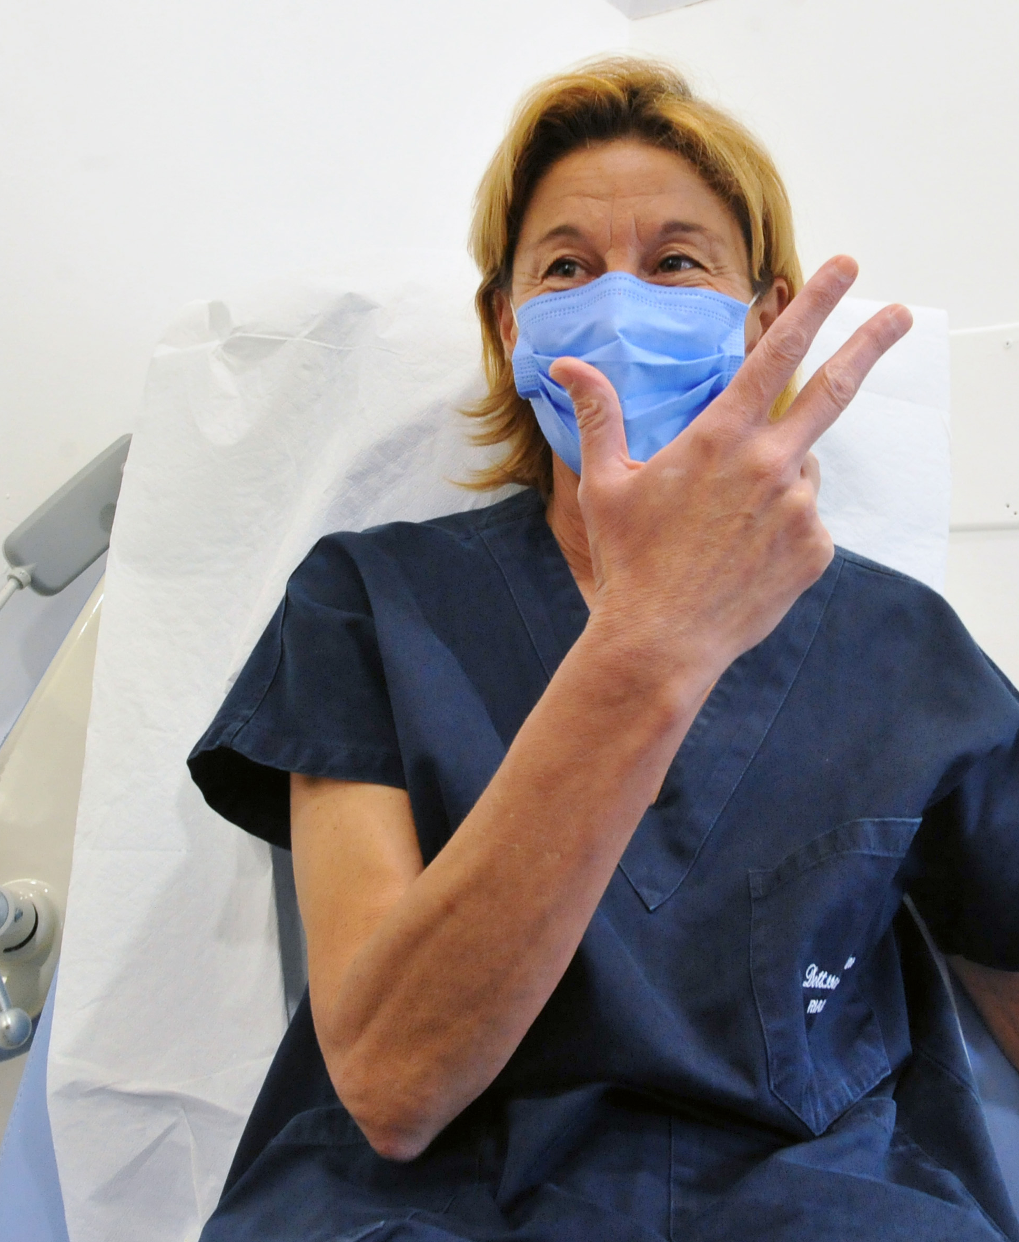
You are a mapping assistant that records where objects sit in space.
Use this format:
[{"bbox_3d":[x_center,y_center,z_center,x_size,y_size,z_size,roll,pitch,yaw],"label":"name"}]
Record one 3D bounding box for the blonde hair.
[{"bbox_3d":[0.078,-0.220,0.657,0.212,0.277,0.205,-2,-2,12],"label":"blonde hair"}]

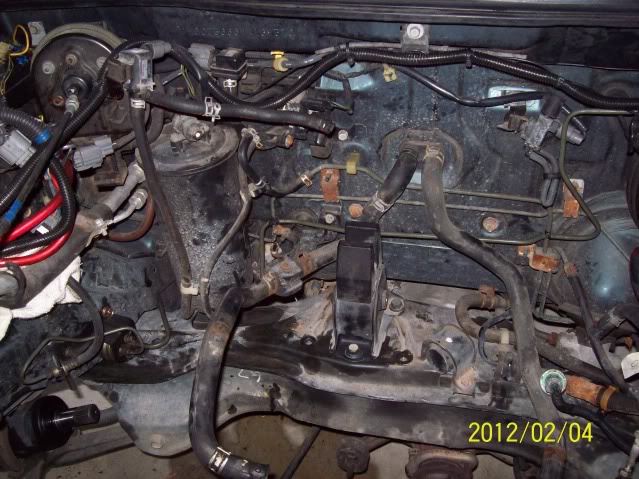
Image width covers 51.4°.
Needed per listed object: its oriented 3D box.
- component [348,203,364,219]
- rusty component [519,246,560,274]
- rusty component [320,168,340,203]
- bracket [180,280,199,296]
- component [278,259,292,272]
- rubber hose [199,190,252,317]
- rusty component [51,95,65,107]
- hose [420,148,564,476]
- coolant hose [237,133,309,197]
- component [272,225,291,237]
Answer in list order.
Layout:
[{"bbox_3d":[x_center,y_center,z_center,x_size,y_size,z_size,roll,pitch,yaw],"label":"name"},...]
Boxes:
[{"bbox_3d":[0.050,-0.040,0.905,0.020,0.019,0.012,6,41,10],"label":"component"},{"bbox_3d":[0.292,0.025,0.885,0.054,0.030,0.025,6,41,10],"label":"rusty component"},{"bbox_3d":[0.015,-0.070,0.870,0.025,0.048,0.012,6,41,10],"label":"rusty component"},{"bbox_3d":[-0.164,0.062,0.840,0.022,0.014,0.016,6,41,10],"label":"bracket"},{"bbox_3d":[-0.045,0.036,0.890,0.016,0.010,0.014,6,41,10],"label":"component"},{"bbox_3d":[-0.113,0.020,0.830,0.059,0.161,0.071,6,41,10],"label":"rubber hose"},{"bbox_3d":[-0.311,-0.165,0.790,0.014,0.014,0.012,6,41,10],"label":"rusty component"},{"bbox_3d":[0.227,0.111,0.860,0.216,0.400,0.195,6,41,10],"label":"hose"},{"bbox_3d":[-0.055,-0.094,0.819,0.073,0.084,0.055,6,41,10],"label":"coolant hose"},{"bbox_3d":[-0.052,-0.013,0.920,0.024,0.014,0.015,6,41,10],"label":"component"}]

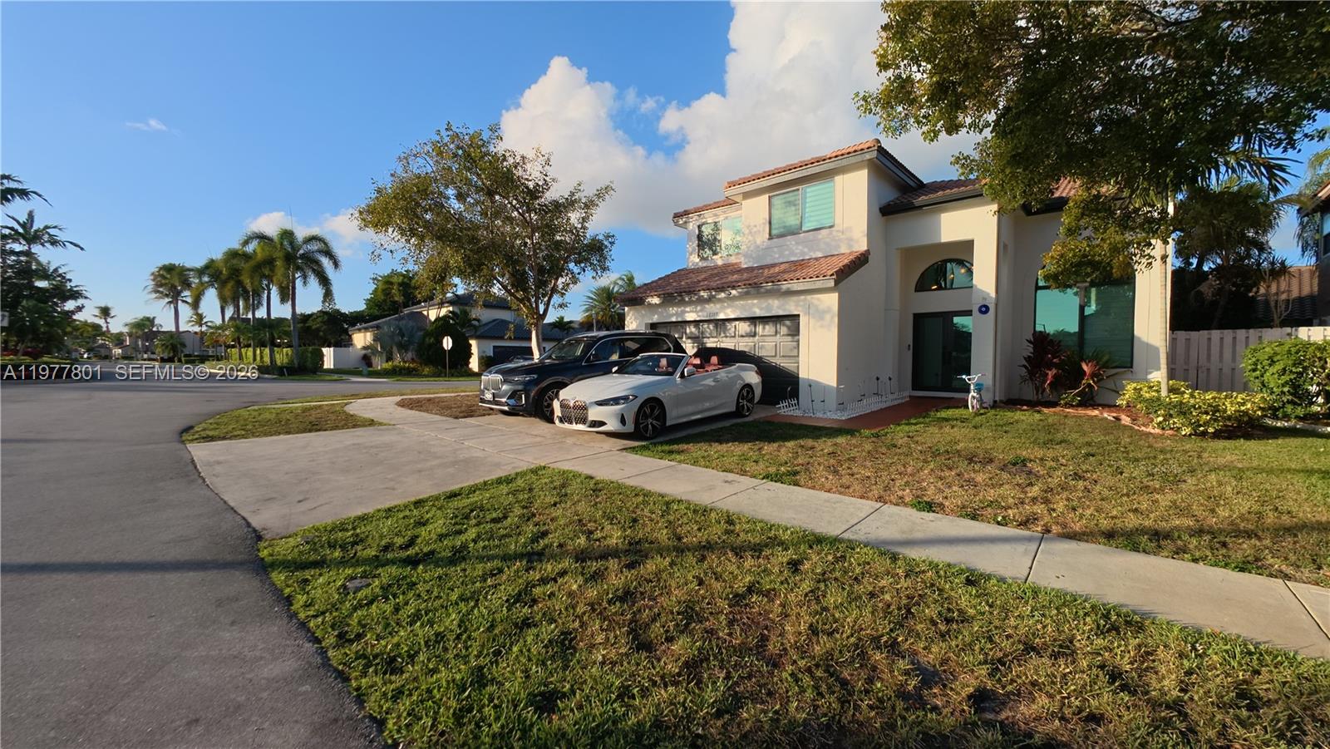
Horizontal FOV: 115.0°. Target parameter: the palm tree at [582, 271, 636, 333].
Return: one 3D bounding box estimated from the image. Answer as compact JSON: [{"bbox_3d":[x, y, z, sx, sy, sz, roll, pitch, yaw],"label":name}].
[{"bbox_3d":[-5.619,-5.182,41.845,5.700,9.837,5.700,0,2,0],"label":"palm tree"}]

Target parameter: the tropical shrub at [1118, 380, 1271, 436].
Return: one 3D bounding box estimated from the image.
[{"bbox_3d":[10.047,0.538,7.940,1.900,0.770,2.400,2,3,37],"label":"tropical shrub"}]

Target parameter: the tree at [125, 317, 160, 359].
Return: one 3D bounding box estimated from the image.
[{"bbox_3d":[-95.069,-6.614,77.000,4.200,7.800,4.200,2,2,39],"label":"tree"}]

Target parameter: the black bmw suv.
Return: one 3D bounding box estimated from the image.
[{"bbox_3d":[-1.830,-0.020,10.410,2.020,1.820,5.150,2,4,43],"label":"black bmw suv"}]

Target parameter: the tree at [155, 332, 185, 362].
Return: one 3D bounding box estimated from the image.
[{"bbox_3d":[-60.814,-3.162,51.956,2.800,4.135,2.800,2,3,40],"label":"tree"}]

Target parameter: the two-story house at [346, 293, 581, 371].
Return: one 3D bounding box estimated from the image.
[{"bbox_3d":[-19.500,-4.015,40.485,17.000,7.600,13.500,2,3,37],"label":"two-story house"}]

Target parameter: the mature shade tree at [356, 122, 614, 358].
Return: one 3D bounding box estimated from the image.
[{"bbox_3d":[-4.971,-3.076,11.607,6.600,7.791,6.300,-1,2,-23],"label":"mature shade tree"}]

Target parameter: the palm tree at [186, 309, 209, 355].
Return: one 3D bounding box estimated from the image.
[{"bbox_3d":[-62.877,-4.942,56.900,2.900,7.729,2.900,2,3,42],"label":"palm tree"}]

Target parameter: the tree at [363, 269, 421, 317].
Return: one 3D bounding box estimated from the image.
[{"bbox_3d":[-31.848,-6.517,49.803,7.200,11.750,7.200,0,2,0],"label":"tree"}]

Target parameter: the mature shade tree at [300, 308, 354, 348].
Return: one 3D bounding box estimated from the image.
[{"bbox_3d":[-42.464,-4.532,52.910,5.600,7.572,5.600,-1,3,-39],"label":"mature shade tree"}]

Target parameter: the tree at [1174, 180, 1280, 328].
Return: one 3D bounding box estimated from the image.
[{"bbox_3d":[17.745,-2.757,13.412,2.900,6.875,2.900,0,2,0],"label":"tree"}]

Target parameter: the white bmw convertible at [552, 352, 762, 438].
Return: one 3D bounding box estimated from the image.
[{"bbox_3d":[0.126,0.262,8.480,1.880,1.390,4.770,2,4,42],"label":"white bmw convertible"}]

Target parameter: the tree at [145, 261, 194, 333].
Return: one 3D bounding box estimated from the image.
[{"bbox_3d":[-75.706,-9.105,64.722,5.400,16.082,5.400,0,2,0],"label":"tree"}]

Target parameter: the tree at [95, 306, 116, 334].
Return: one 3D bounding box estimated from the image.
[{"bbox_3d":[-148.179,-10.511,111.701,4.000,15.812,4.000,0,2,0],"label":"tree"}]

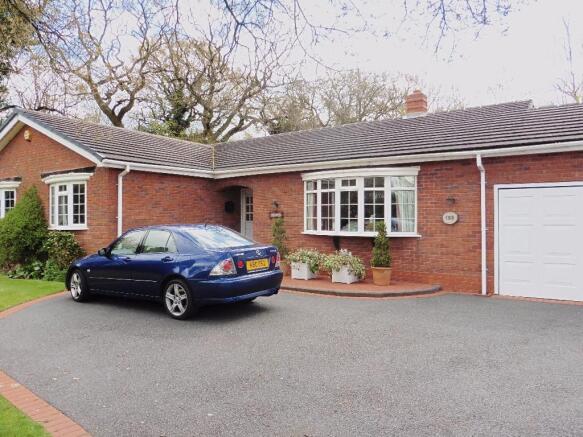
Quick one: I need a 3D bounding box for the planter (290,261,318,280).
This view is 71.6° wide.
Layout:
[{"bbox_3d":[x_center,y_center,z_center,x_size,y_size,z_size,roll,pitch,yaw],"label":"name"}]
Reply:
[{"bbox_3d":[0.305,1.200,9.248,0.400,0.380,0.420,0,0,36],"label":"planter"}]

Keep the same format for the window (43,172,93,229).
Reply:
[{"bbox_3d":[-5.725,-0.386,10.145,1.880,1.340,0.320,0,0,31],"label":"window"}]

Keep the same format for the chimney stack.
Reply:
[{"bbox_3d":[3.682,-3.415,12.000,0.530,0.760,0.530,0,0,31],"label":"chimney stack"}]

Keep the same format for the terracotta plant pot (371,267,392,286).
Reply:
[{"bbox_3d":[1.888,1.188,8.450,0.420,0.390,0.420,0,0,31],"label":"terracotta plant pot"}]

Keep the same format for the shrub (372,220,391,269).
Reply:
[{"bbox_3d":[1.850,0.555,8.370,0.400,0.990,0.400,0,0,28],"label":"shrub"}]

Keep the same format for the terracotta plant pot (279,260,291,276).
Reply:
[{"bbox_3d":[-0.246,1.205,9.650,0.420,0.380,0.420,0,0,0],"label":"terracotta plant pot"}]

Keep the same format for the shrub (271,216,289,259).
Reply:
[{"bbox_3d":[-0.275,0.500,9.650,0.400,1.000,0.400,0,0,0],"label":"shrub"}]

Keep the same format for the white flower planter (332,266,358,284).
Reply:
[{"bbox_3d":[1.159,1.200,8.708,0.400,0.380,0.420,0,0,36],"label":"white flower planter"}]

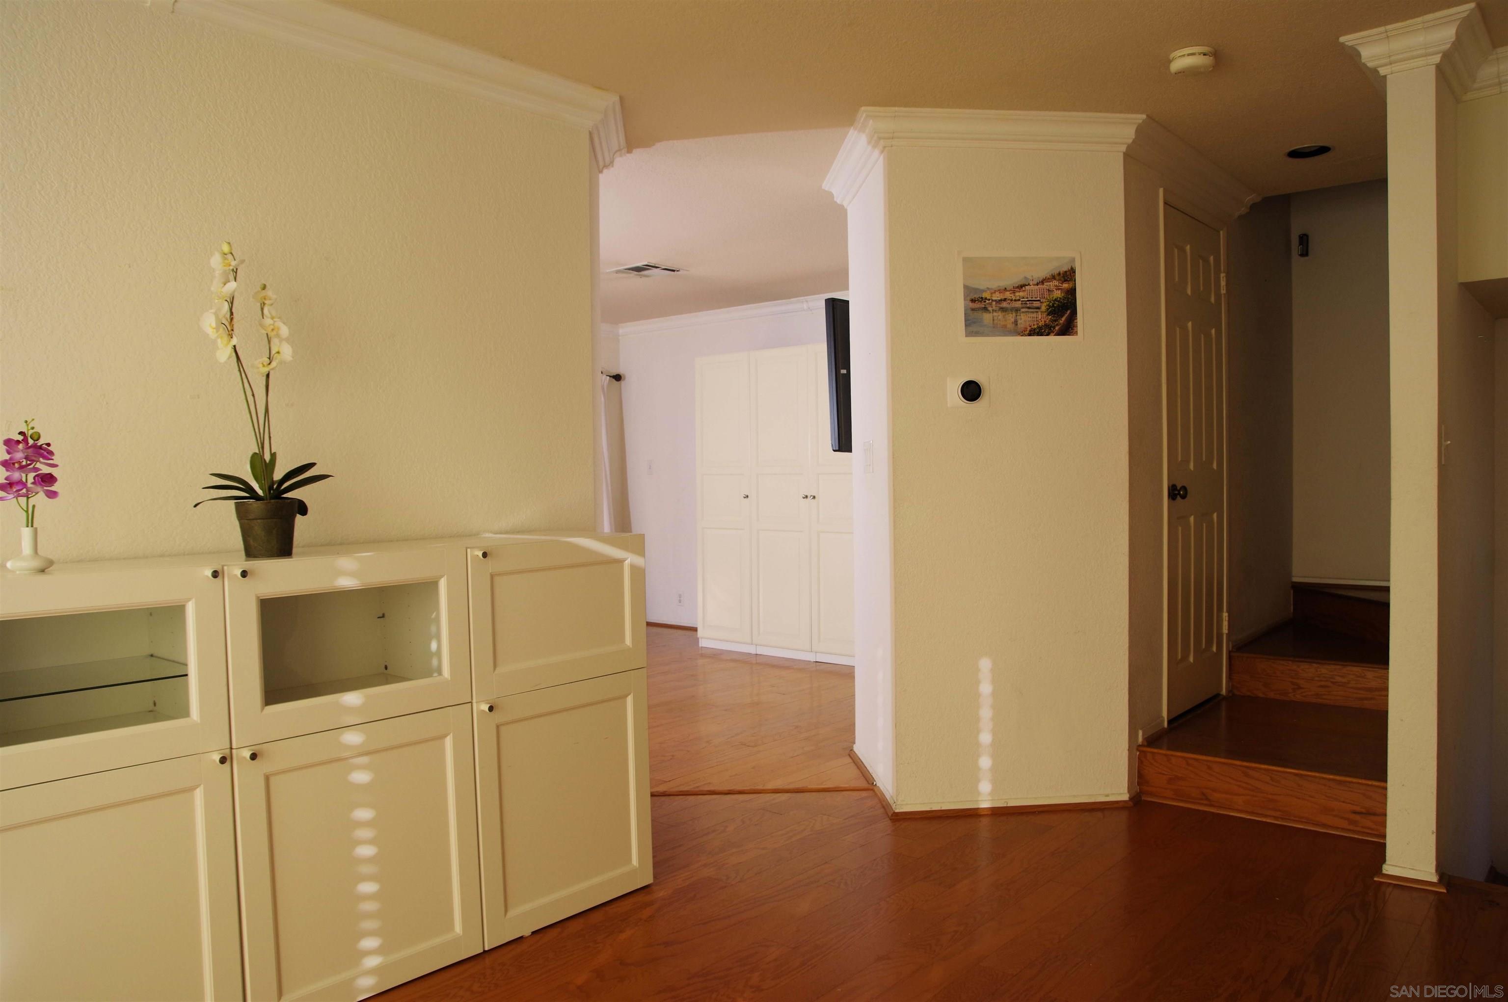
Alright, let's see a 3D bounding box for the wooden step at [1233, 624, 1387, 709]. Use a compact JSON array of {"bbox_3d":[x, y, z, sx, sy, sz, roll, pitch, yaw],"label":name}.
[{"bbox_3d":[2.861,0.763,4.905,0.840,0.188,1.250,0,2,40],"label":"wooden step"}]

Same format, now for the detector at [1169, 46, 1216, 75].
[{"bbox_3d":[1.303,-1.303,3.106,0.123,0.040,0.123,0,2,40],"label":"detector"}]

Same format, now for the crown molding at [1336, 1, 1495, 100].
[{"bbox_3d":[1.965,-1.280,3.085,0.318,0.105,0.514,0,2,40],"label":"crown molding"}]

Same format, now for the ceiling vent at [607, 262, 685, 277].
[{"bbox_3d":[-0.632,-1.360,6.238,0.360,0.025,0.360,0,2,40],"label":"ceiling vent"}]

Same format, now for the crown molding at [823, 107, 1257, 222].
[{"bbox_3d":[1.337,-1.296,4.127,2.023,0.105,1.053,-1,1,-5],"label":"crown molding"}]

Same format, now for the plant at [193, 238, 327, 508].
[{"bbox_3d":[-1.135,-0.285,2.413,0.300,0.625,0.240,-2,2,-25],"label":"plant"}]

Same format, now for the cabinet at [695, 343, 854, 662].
[{"bbox_3d":[0.354,0.008,7.116,1.500,2.041,0.570,0,2,40],"label":"cabinet"}]

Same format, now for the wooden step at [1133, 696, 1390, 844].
[{"bbox_3d":[2.100,0.985,4.010,0.840,0.188,1.130,0,2,40],"label":"wooden step"}]

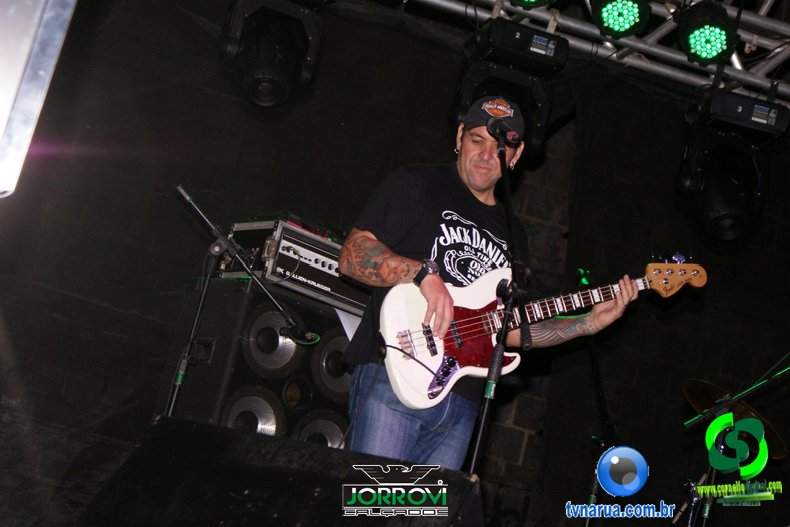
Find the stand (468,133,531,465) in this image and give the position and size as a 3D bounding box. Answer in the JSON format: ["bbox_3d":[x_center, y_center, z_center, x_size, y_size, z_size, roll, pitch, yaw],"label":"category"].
[{"bbox_3d":[0.173,0.406,5.445,0.550,1.540,0.600,19,-13,-23],"label":"stand"}]

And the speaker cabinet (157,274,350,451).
[{"bbox_3d":[-0.468,0.468,8.259,0.601,0.651,0.424,22,-15,-35],"label":"speaker cabinet"}]

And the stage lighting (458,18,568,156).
[{"bbox_3d":[0.427,-0.591,8.900,0.380,0.570,0.370,15,-12,-6],"label":"stage lighting"}]

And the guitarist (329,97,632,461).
[{"bbox_3d":[0.133,0.417,6.187,0.860,1.800,0.480,21,-14,-33],"label":"guitarist"}]

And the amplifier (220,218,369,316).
[{"bbox_3d":[-0.316,0.040,8.325,0.540,0.215,0.288,22,-15,-37],"label":"amplifier"}]

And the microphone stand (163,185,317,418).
[{"bbox_3d":[-0.695,0.608,7.426,0.580,1.580,0.760,5,-15,35],"label":"microphone stand"}]

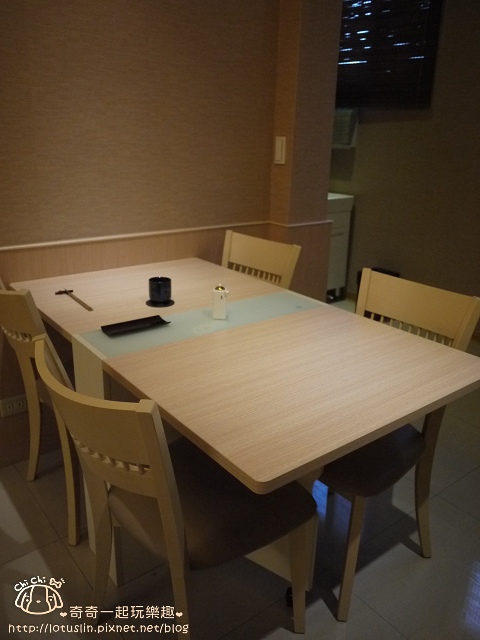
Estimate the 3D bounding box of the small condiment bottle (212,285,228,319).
[{"bbox_3d":[-0.055,-0.056,1.547,0.046,0.102,0.040,4,20,7],"label":"small condiment bottle"}]

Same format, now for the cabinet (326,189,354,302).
[{"bbox_3d":[0.522,-0.571,4.144,0.530,0.840,0.460,-13,24,-36],"label":"cabinet"}]

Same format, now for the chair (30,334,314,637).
[{"bbox_3d":[-0.148,0.439,1.207,0.580,0.855,0.450,-16,26,-41],"label":"chair"}]

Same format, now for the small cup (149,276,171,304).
[{"bbox_3d":[-0.257,-0.094,1.665,0.071,0.073,0.071,1,19,-1],"label":"small cup"}]

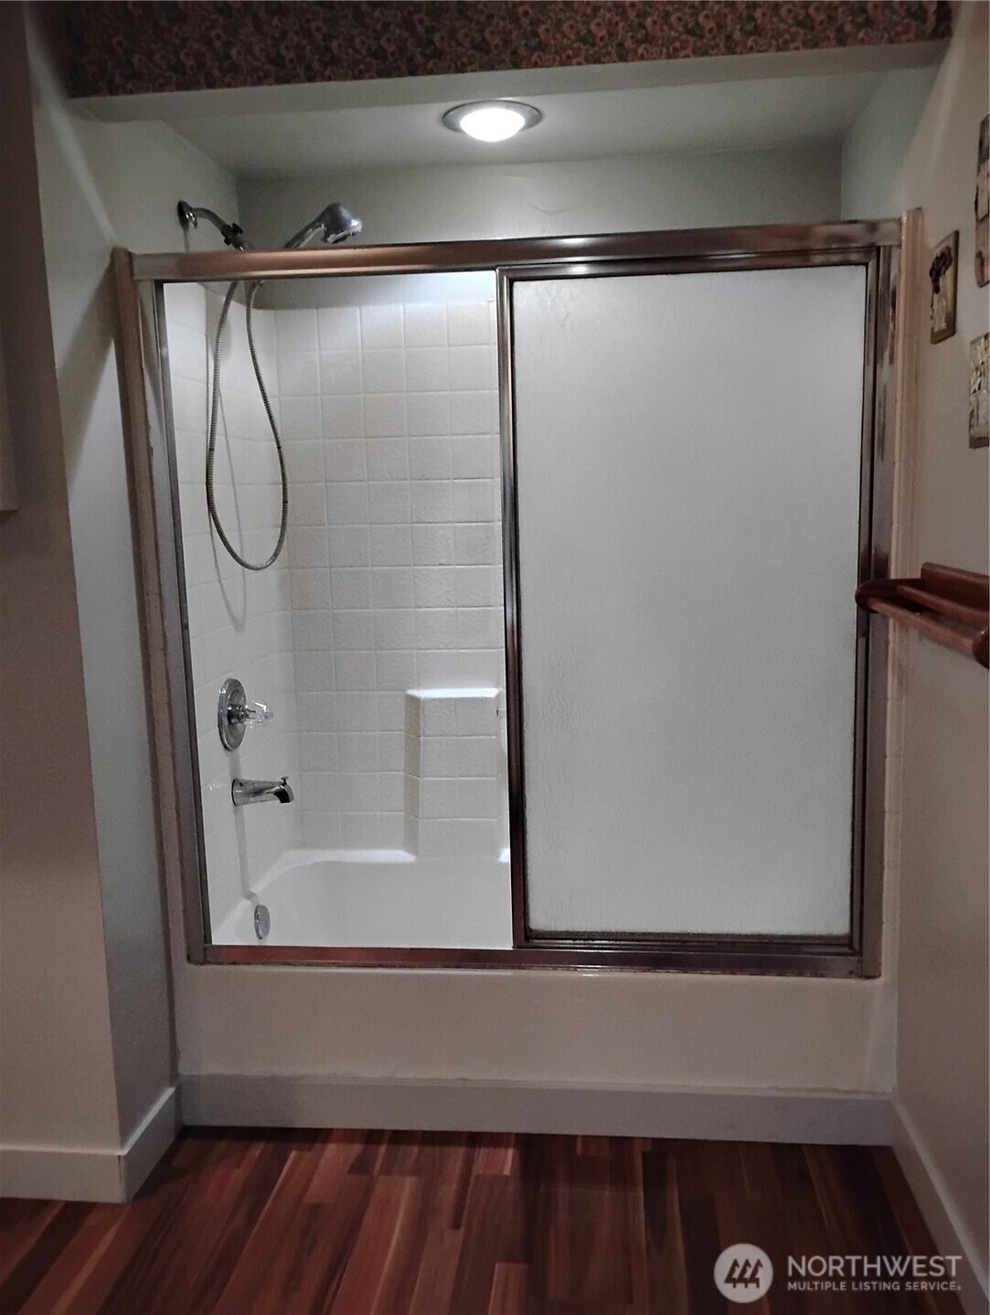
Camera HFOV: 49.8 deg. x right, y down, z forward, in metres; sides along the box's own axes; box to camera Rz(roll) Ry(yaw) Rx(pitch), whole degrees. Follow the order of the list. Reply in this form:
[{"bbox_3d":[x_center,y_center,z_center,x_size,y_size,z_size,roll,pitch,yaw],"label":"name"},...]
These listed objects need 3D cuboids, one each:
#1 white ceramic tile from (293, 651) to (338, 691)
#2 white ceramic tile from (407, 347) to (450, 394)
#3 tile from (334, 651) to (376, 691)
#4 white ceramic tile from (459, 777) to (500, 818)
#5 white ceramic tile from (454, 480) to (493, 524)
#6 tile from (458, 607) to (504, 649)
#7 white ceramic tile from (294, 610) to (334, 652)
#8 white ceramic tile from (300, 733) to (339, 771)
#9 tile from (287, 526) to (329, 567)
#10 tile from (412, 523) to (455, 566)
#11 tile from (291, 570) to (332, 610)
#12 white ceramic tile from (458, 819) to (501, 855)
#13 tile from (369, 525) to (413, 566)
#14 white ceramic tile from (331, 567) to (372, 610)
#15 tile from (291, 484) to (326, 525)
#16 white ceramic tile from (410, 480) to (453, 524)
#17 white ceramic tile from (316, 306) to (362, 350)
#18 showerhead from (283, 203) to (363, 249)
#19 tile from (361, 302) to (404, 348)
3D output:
[{"bbox_3d":[-0.486,0.041,2.873,0.109,0.109,0.010,-1,8,5],"label":"white ceramic tile"},{"bbox_3d":[-0.175,-0.738,2.733,0.109,0.109,0.010,-1,8,5],"label":"white ceramic tile"},{"bbox_3d":[-0.376,0.038,2.877,0.109,0.109,0.010,-1,9,5],"label":"tile"},{"bbox_3d":[-0.042,0.376,2.809,0.109,0.109,0.010,-1,9,5],"label":"white ceramic tile"},{"bbox_3d":[-0.053,-0.406,2.759,0.109,0.109,0.010,-1,8,6],"label":"white ceramic tile"},{"bbox_3d":[-0.042,-0.077,2.843,0.111,0.111,0.010,-1,9,5],"label":"tile"},{"bbox_3d":[-0.490,-0.071,2.870,0.109,0.109,0.010,-1,9,5],"label":"white ceramic tile"},{"bbox_3d":[-0.480,0.260,2.906,0.109,0.109,0.010,-1,9,5],"label":"white ceramic tile"},{"bbox_3d":[-0.495,-0.291,2.823,0.109,0.109,0.010,-1,9,5],"label":"tile"},{"bbox_3d":[-0.160,-0.294,2.786,0.109,0.109,0.010,-1,8,6],"label":"tile"},{"bbox_3d":[-0.492,-0.182,2.853,0.109,0.109,0.010,-1,9,5],"label":"tile"},{"bbox_3d":[-0.041,0.480,2.813,0.101,0.098,0.010,-1,8,6],"label":"white ceramic tile"},{"bbox_3d":[-0.274,-0.296,2.828,0.111,0.111,0.010,-1,9,5],"label":"tile"},{"bbox_3d":[-0.381,-0.182,2.831,0.109,0.109,0.010,-1,8,5],"label":"white ceramic tile"},{"bbox_3d":[-0.502,-0.404,2.830,0.111,0.111,0.010,-1,9,5],"label":"tile"},{"bbox_3d":[-0.165,-0.406,2.778,0.109,0.109,0.010,-1,9,5],"label":"white ceramic tile"},{"bbox_3d":[-0.399,-0.848,2.742,0.109,0.109,0.010,-1,9,5],"label":"white ceramic tile"},{"bbox_3d":[-0.402,-0.917,2.382,0.230,0.090,0.080,-41,3,9],"label":"showerhead"},{"bbox_3d":[-0.285,-0.843,2.716,0.109,0.109,0.010,-1,8,6],"label":"tile"}]

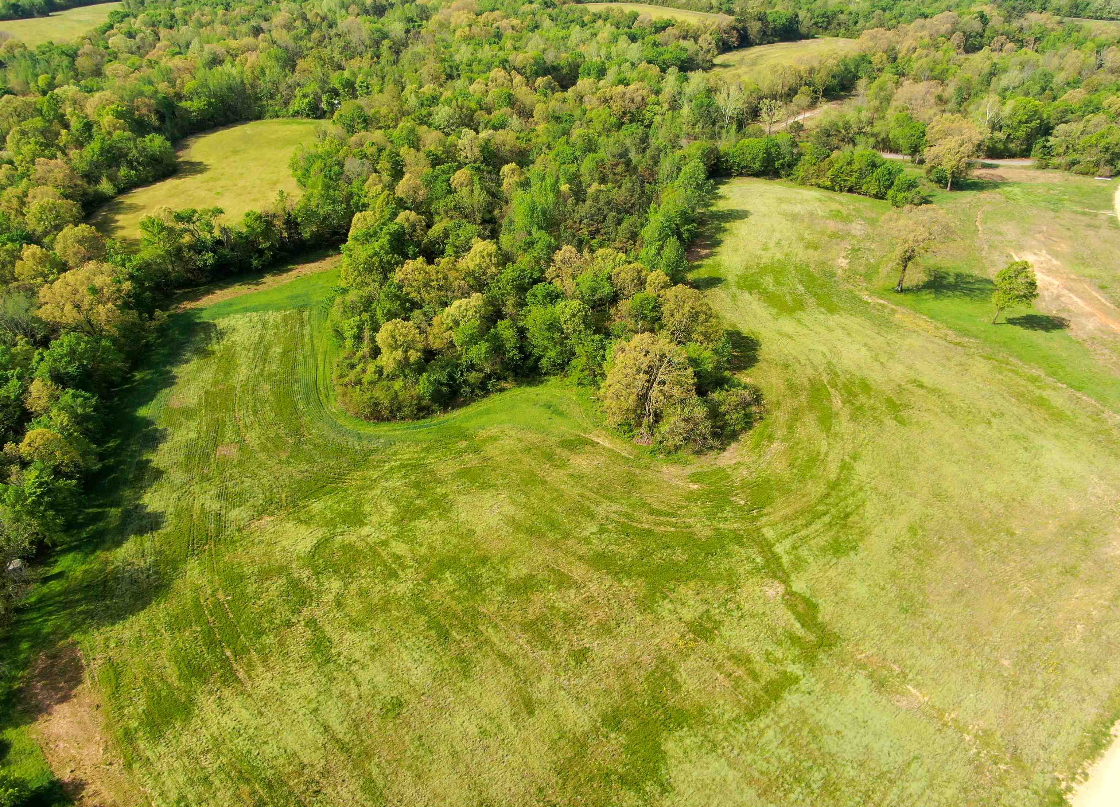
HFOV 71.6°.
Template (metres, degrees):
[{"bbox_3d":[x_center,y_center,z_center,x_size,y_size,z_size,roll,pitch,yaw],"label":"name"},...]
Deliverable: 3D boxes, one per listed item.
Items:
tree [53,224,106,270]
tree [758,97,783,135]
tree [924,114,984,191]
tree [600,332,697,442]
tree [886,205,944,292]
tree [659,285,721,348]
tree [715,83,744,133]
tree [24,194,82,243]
[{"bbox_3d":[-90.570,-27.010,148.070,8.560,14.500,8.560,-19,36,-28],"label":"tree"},{"bbox_3d":[71.710,-98.150,265.650,8.060,12.110,8.060,8,33,12],"label":"tree"},{"bbox_3d":[104.700,-67.050,207.790,14.240,19.940,14.240,15,35,22],"label":"tree"},{"bbox_3d":[11.970,-1.780,105.500,12.930,16.260,12.930,4,32,6],"label":"tree"},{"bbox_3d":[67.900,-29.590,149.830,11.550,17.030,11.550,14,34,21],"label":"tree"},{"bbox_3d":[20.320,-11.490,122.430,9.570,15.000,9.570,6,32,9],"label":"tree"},{"bbox_3d":[57.670,-100.450,265.000,9.560,16.720,9.560,6,32,10],"label":"tree"},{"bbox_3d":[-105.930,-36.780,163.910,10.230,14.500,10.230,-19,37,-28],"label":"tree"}]

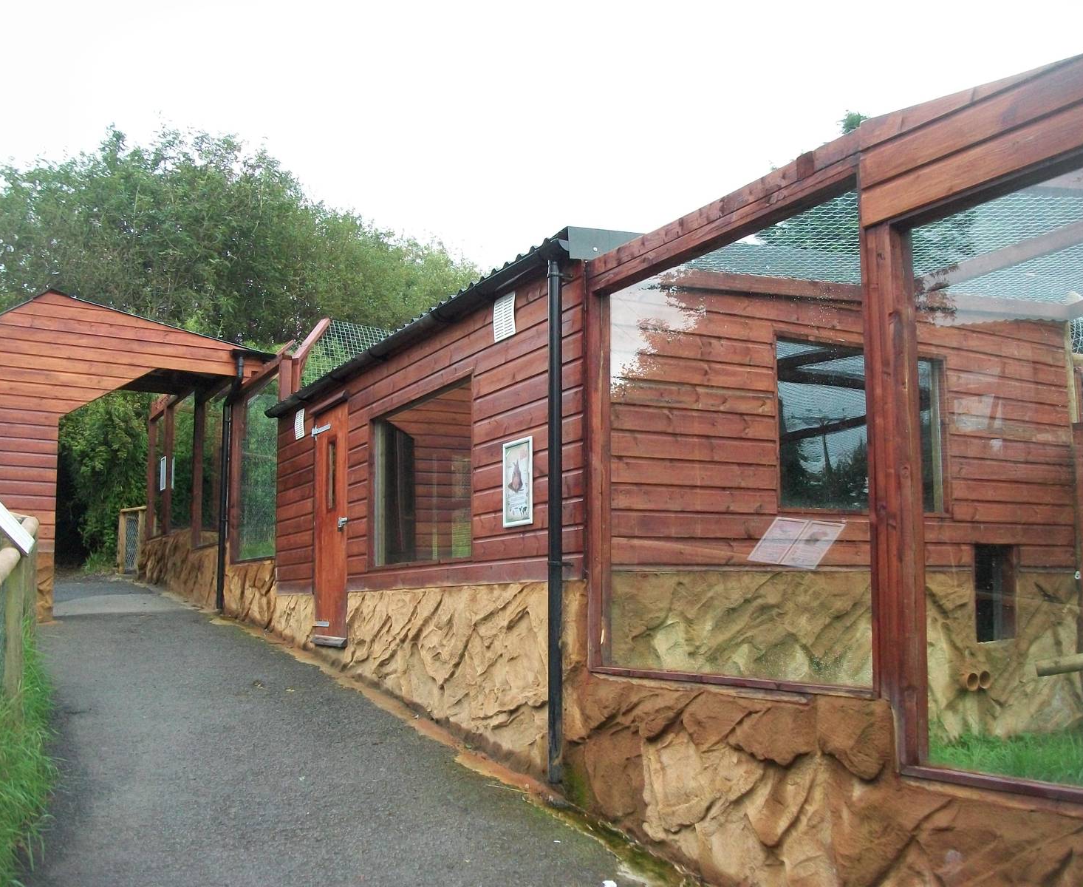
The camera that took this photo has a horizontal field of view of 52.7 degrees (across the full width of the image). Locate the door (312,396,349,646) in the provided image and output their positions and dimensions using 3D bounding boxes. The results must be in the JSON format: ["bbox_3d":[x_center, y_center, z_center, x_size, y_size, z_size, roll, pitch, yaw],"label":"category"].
[{"bbox_3d":[-1.764,0.670,9.127,0.070,1.946,0.888,4,-10,-28],"label":"door"}]

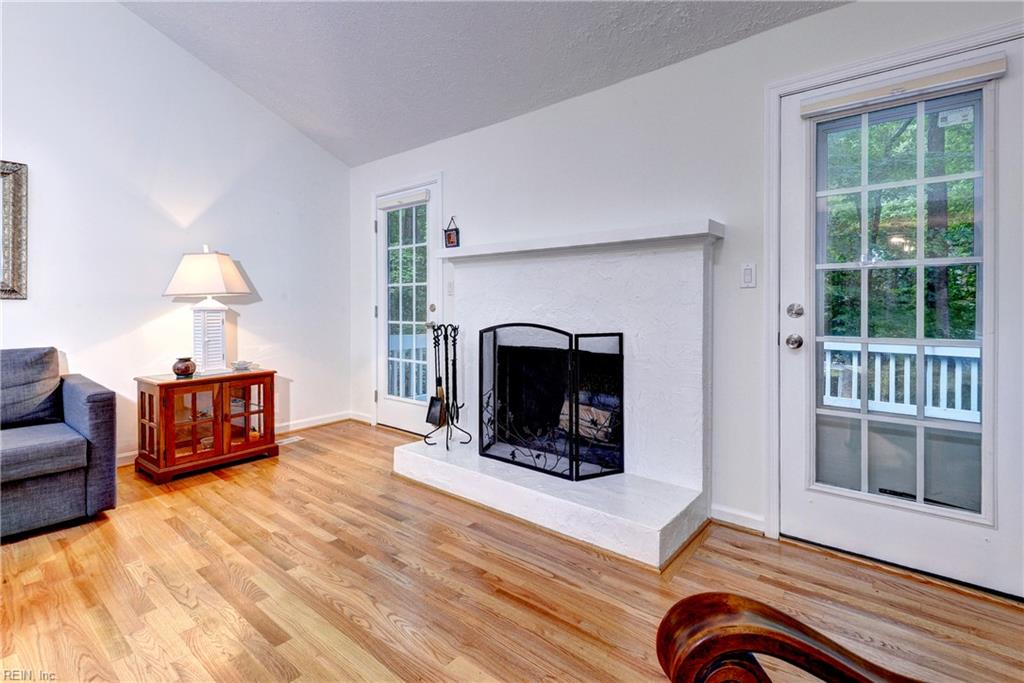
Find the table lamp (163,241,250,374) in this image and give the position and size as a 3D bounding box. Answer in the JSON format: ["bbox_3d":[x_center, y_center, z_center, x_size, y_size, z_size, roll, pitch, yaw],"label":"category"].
[{"bbox_3d":[-2.058,-0.215,3.099,0.375,0.880,0.375,0,2,-9],"label":"table lamp"}]

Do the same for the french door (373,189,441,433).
[{"bbox_3d":[-0.890,-0.258,3.880,0.810,2.040,0.060,1,2,38],"label":"french door"}]

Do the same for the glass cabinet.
[{"bbox_3d":[-2.033,0.527,3.083,0.385,0.598,0.715,1,2,38],"label":"glass cabinet"}]

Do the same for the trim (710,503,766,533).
[{"bbox_3d":[1.095,0.851,2.203,0.235,0.080,0.020,1,2,38],"label":"trim"}]

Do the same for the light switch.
[{"bbox_3d":[1.134,-0.314,2.183,0.071,0.117,0.012,1,2,38],"label":"light switch"}]

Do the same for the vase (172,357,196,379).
[{"bbox_3d":[-2.147,0.176,2.985,0.125,0.120,0.125,1,2,38],"label":"vase"}]

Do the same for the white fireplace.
[{"bbox_3d":[0.145,0.140,2.590,1.820,1.470,0.610,3,4,39],"label":"white fireplace"}]

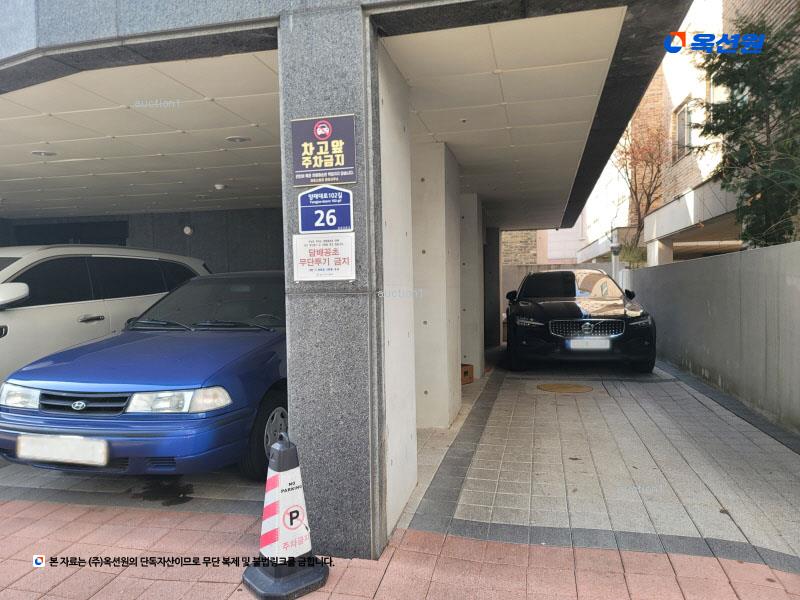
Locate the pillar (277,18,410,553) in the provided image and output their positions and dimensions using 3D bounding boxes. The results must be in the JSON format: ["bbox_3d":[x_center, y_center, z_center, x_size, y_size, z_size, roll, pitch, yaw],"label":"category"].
[{"bbox_3d":[-0.221,-0.058,3.088,0.416,2.412,1.008,-1,1,14],"label":"pillar"}]

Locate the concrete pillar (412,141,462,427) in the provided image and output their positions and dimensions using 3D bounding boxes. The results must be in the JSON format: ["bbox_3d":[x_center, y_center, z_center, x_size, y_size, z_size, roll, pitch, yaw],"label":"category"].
[{"bbox_3d":[0.320,-0.120,5.438,0.410,2.412,1.069,-1,1,14],"label":"concrete pillar"}]

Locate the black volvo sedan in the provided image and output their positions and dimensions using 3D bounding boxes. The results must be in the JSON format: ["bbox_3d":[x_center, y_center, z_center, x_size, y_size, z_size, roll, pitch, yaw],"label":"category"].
[{"bbox_3d":[2.700,0.195,9.320,1.870,1.470,4.780,-1,2,11],"label":"black volvo sedan"}]

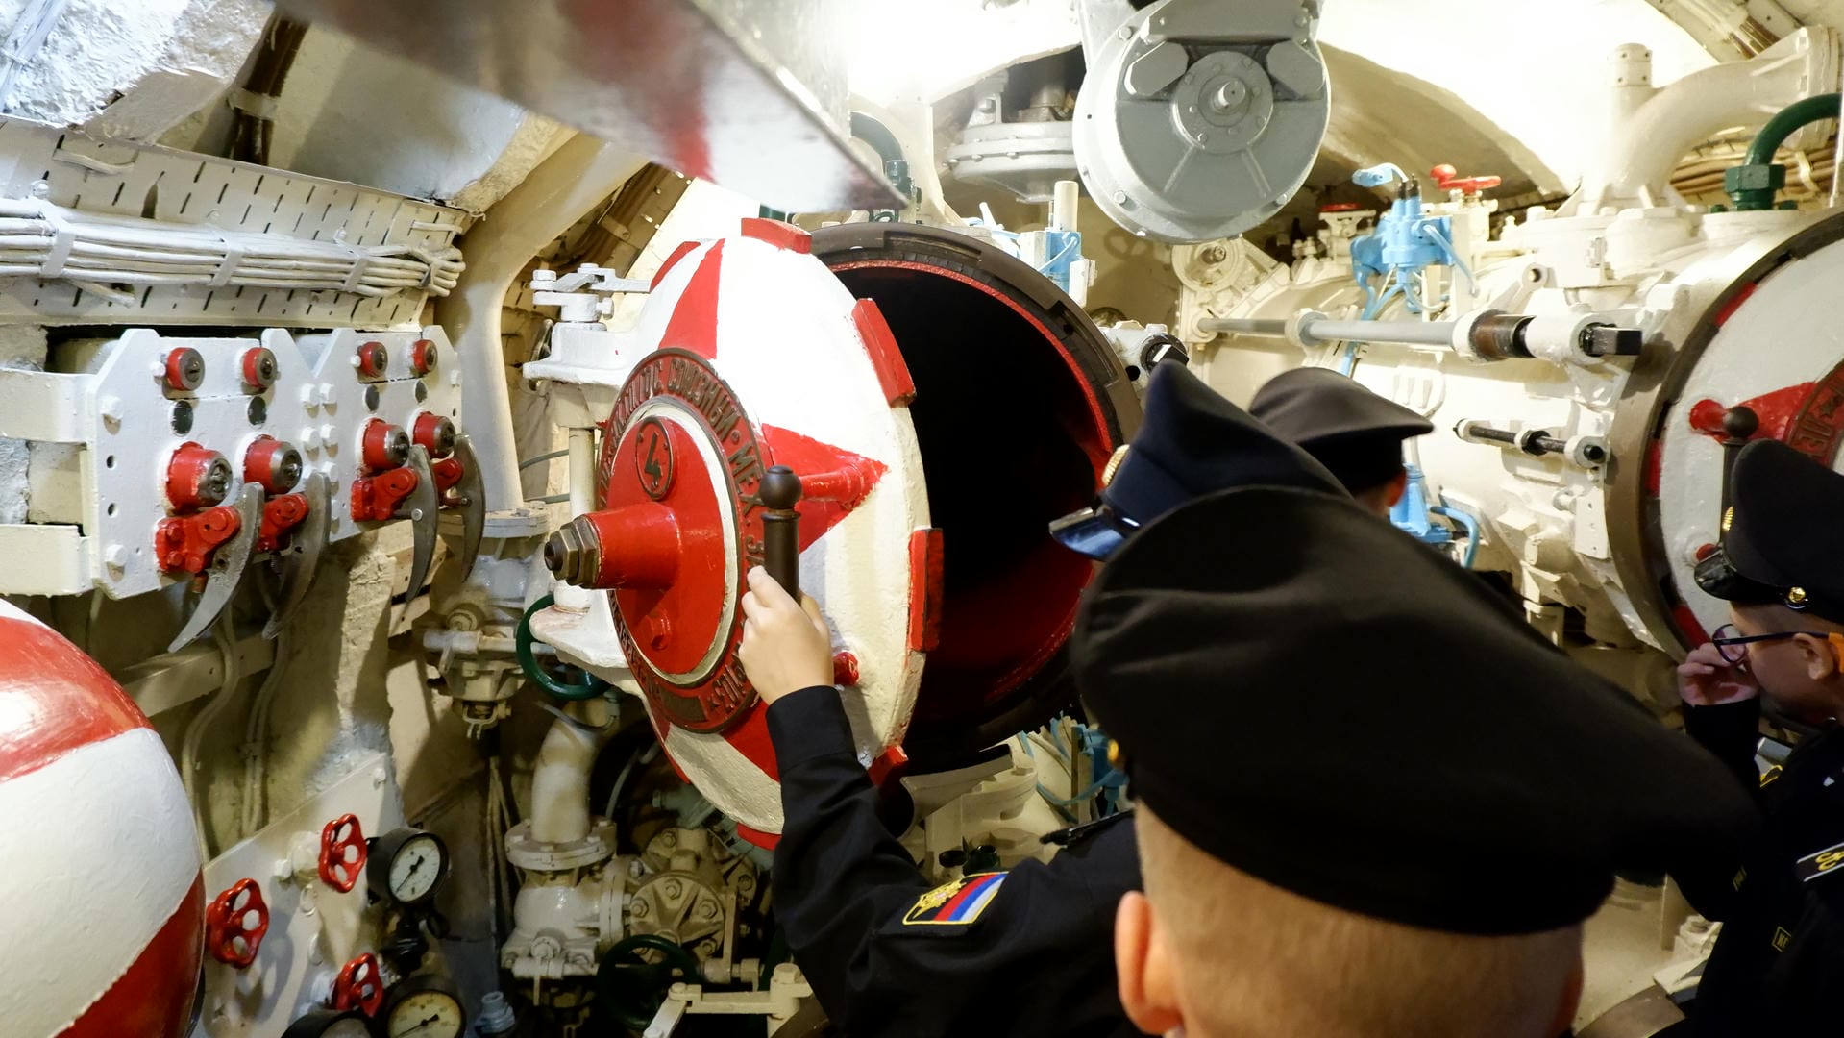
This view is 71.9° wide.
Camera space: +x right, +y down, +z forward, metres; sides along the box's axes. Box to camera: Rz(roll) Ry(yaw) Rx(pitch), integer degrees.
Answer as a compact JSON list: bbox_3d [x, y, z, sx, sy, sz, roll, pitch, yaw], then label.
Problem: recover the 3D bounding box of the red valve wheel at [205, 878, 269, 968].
[{"bbox_3d":[-0.653,0.385,1.212,0.025,0.084,0.084,1,10,7],"label":"red valve wheel"}]

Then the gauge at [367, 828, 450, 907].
[{"bbox_3d":[-0.634,0.425,1.560,0.050,0.093,0.093,13,14,25],"label":"gauge"}]

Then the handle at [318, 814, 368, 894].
[{"bbox_3d":[-0.631,0.365,1.385,0.025,0.084,0.084,1,10,7],"label":"handle"}]

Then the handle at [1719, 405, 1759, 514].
[{"bbox_3d":[0.895,-0.029,1.399,0.038,0.195,0.040,-2,10,-9],"label":"handle"}]

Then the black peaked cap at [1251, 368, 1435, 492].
[{"bbox_3d":[0.553,-0.115,1.680,0.250,0.140,0.270,2,10,10],"label":"black peaked cap"}]

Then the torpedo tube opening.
[{"bbox_3d":[-0.047,-0.033,1.510,0.610,0.610,0.160,-2,10,-9],"label":"torpedo tube opening"}]

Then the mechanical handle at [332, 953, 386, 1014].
[{"bbox_3d":[-0.629,0.526,1.422,0.025,0.084,0.084,1,10,7],"label":"mechanical handle"}]

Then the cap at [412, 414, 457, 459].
[{"bbox_3d":[-0.639,-0.108,1.671,0.034,0.059,0.059,5,10,6],"label":"cap"}]

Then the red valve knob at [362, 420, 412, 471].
[{"bbox_3d":[-0.676,-0.092,1.600,0.036,0.060,0.060,6,10,11],"label":"red valve knob"}]

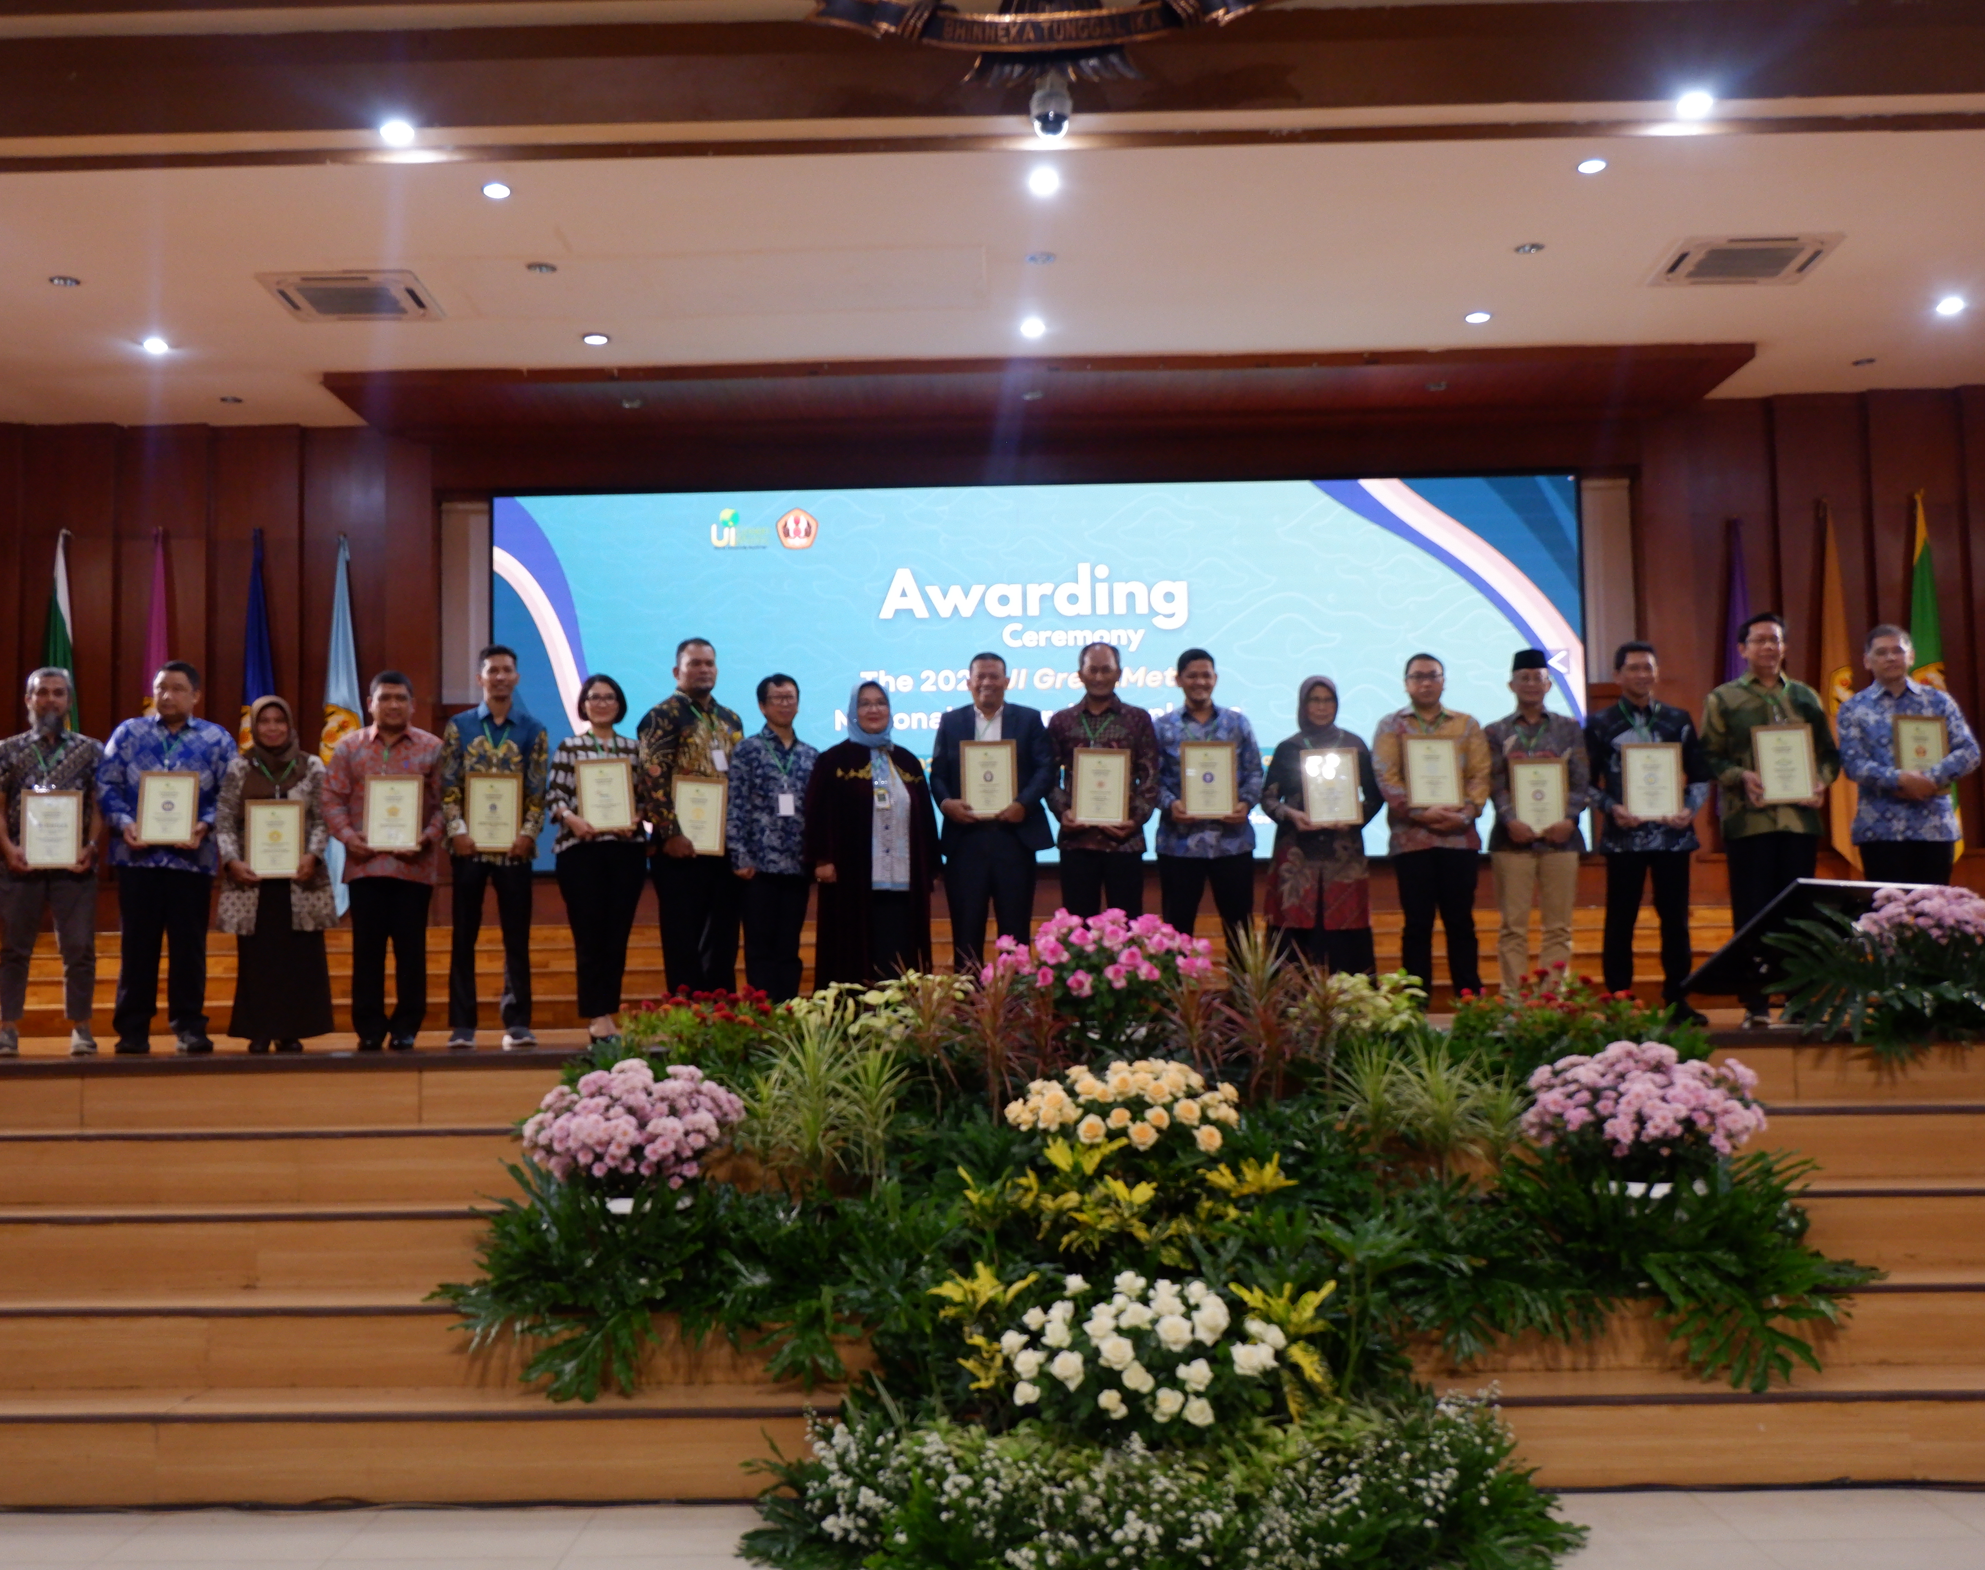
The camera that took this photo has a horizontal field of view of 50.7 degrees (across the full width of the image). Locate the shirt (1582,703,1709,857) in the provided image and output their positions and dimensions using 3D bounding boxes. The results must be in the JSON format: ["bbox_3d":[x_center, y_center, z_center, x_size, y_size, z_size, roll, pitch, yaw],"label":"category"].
[{"bbox_3d":[2.800,-0.030,8.980,0.504,0.654,0.350,-2,-5,11],"label":"shirt"}]

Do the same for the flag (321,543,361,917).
[{"bbox_3d":[-4.441,-0.426,14.252,0.280,2.500,0.220,-1,-5,-5],"label":"flag"}]

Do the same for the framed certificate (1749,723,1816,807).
[{"bbox_3d":[3.377,-0.084,8.905,0.250,0.335,0.025,-2,-16,12],"label":"framed certificate"}]

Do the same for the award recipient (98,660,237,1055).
[{"bbox_3d":[-3.532,0.308,8.970,0.544,1.682,0.430,0,-5,-12],"label":"award recipient"}]

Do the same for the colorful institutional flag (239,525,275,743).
[{"bbox_3d":[-5.433,-0.453,15.473,0.310,2.916,0.210,-1,-5,-3],"label":"colorful institutional flag"}]

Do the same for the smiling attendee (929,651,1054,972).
[{"bbox_3d":[0.004,0.249,9.110,0.540,1.680,0.400,-1,-5,1],"label":"smiling attendee"}]

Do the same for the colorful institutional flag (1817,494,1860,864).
[{"bbox_3d":[5.688,-0.628,14.006,0.310,2.480,0.220,-1,-5,7],"label":"colorful institutional flag"}]

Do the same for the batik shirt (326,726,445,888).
[{"bbox_3d":[-2.621,0.085,9.030,0.502,0.684,0.340,0,-5,-9],"label":"batik shirt"}]

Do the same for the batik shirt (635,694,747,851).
[{"bbox_3d":[-1.320,-0.061,9.157,0.490,0.703,0.330,1,-5,-23],"label":"batik shirt"}]

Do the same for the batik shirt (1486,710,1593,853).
[{"bbox_3d":[2.353,-0.012,9.043,0.460,0.620,0.310,-2,-5,9],"label":"batik shirt"}]

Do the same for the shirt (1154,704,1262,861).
[{"bbox_3d":[0.942,-0.012,9.116,0.480,0.660,0.320,-1,-5,3],"label":"shirt"}]

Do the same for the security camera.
[{"bbox_3d":[0.261,-3.063,9.426,0.180,0.290,0.190,-1,-5,1],"label":"security camera"}]

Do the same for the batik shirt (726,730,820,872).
[{"bbox_3d":[-0.956,0.071,9.140,0.440,0.645,0.280,0,-5,-16],"label":"batik shirt"}]

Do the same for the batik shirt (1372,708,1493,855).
[{"bbox_3d":[1.893,-0.016,9.051,0.520,0.630,0.330,-2,-5,8],"label":"batik shirt"}]

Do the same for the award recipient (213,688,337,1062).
[{"bbox_3d":[-3.072,0.376,8.970,0.475,1.517,0.430,0,-5,-11],"label":"award recipient"}]

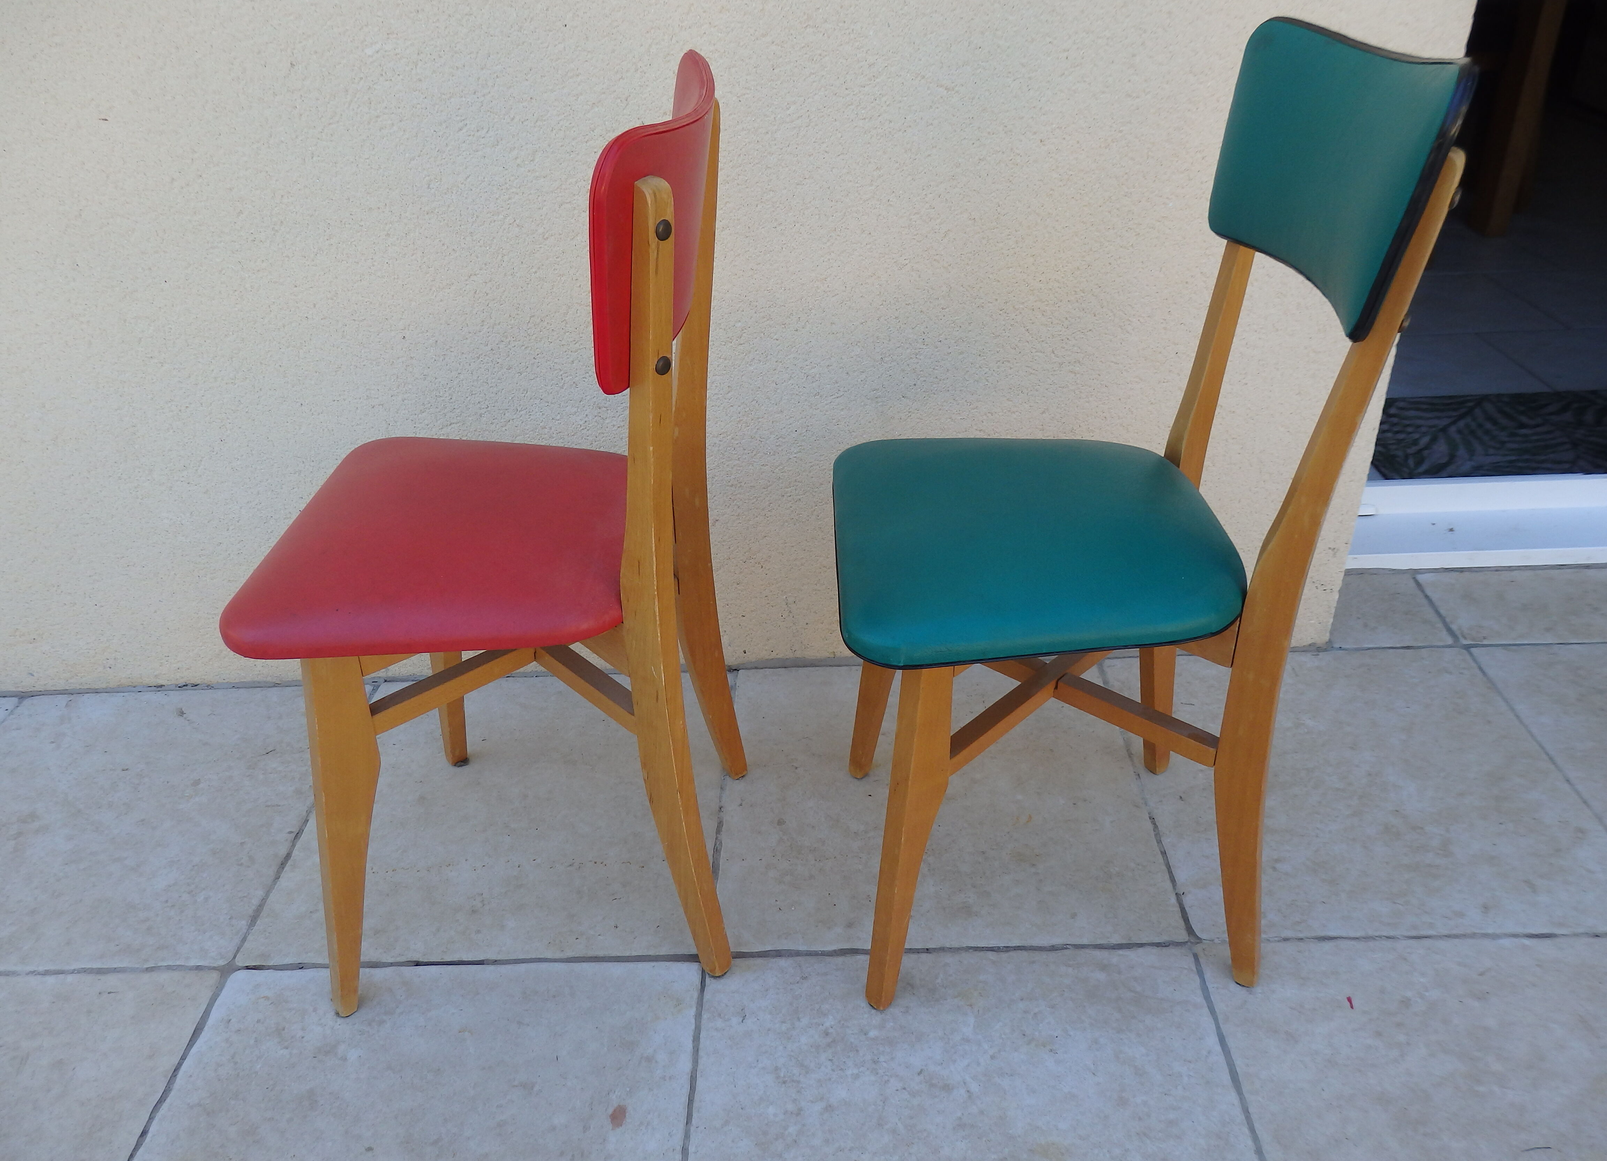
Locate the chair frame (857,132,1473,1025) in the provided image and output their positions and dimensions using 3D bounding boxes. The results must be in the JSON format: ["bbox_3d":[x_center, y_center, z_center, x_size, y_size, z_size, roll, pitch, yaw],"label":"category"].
[{"bbox_3d":[0.244,-0.013,1.074,0.421,0.783,0.386,-3,31,1],"label":"chair frame"}]

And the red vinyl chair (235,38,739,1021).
[{"bbox_3d":[-0.275,-0.028,1.097,0.428,0.832,0.402,-1,31,3],"label":"red vinyl chair"}]

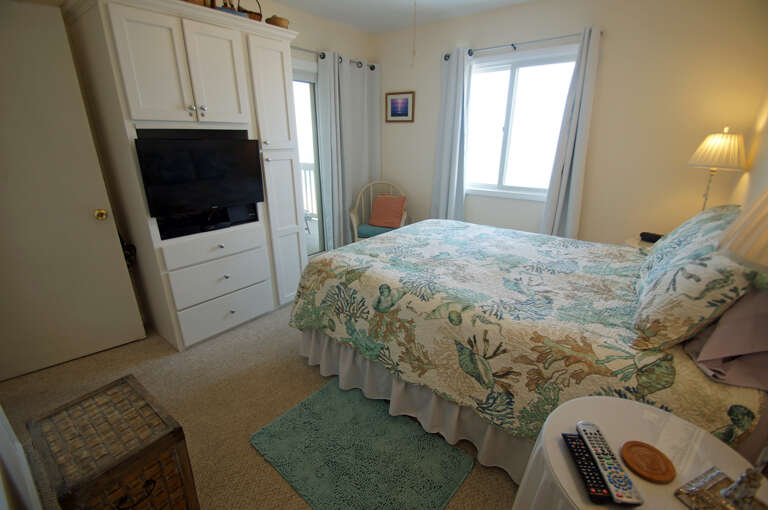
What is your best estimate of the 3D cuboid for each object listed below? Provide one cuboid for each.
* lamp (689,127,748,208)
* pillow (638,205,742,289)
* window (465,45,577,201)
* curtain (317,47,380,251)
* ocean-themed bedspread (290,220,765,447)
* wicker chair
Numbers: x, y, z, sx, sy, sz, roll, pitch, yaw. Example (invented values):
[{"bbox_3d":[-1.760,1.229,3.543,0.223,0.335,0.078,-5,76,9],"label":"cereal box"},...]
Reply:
[{"bbox_3d":[2.422,-0.487,2.388,0.320,0.870,0.320,15,23,36],"label":"lamp"},{"bbox_3d":[1.694,-0.051,1.756,0.680,0.460,0.160,-22,71,-48],"label":"pillow"},{"bbox_3d":[1.434,-1.409,3.644,1.180,1.530,0.100,15,23,36],"label":"window"},{"bbox_3d":[-0.399,-1.300,4.336,0.130,2.360,1.020,15,23,36],"label":"curtain"},{"bbox_3d":[0.702,0.219,2.042,2.020,0.440,1.660,15,23,36],"label":"ocean-themed bedspread"},{"bbox_3d":[-0.059,-0.486,4.250,0.680,0.900,0.620,0,19,0],"label":"wicker chair"}]

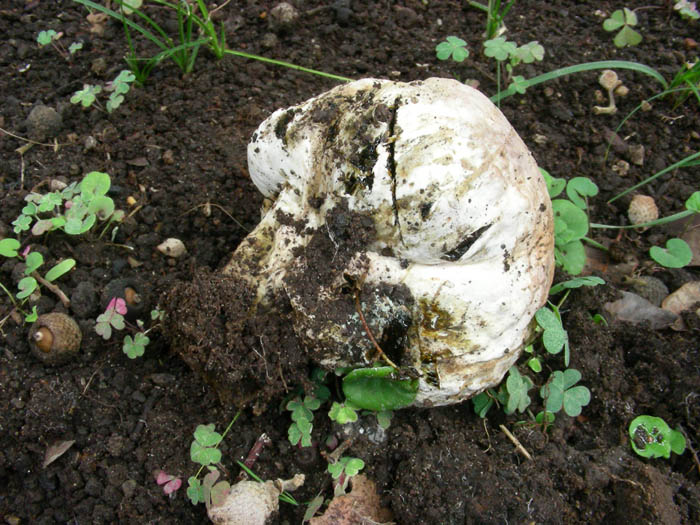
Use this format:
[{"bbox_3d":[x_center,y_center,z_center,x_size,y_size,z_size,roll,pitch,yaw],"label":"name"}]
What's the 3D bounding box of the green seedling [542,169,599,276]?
[{"bbox_3d":[0.100,-0.019,0.360,0.025,0.025,0.038,0,49,0],"label":"green seedling"}]

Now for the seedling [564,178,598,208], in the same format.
[{"bbox_3d":[0.109,-0.032,0.359,0.015,0.008,0.013,0,55,0],"label":"seedling"}]

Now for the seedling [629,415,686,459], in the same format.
[{"bbox_3d":[0.129,0.073,0.323,0.024,0.008,0.017,0,48,0],"label":"seedling"}]

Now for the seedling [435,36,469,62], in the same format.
[{"bbox_3d":[0.057,-0.120,0.432,0.018,0.005,0.017,0,55,0],"label":"seedling"}]

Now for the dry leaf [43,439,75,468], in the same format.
[{"bbox_3d":[-0.111,0.073,0.293,0.015,0.005,0.007,-34,57,-26],"label":"dry leaf"}]

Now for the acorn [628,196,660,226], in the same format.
[{"bbox_3d":[0.158,-0.028,0.414,0.017,0.016,0.017,0,48,0],"label":"acorn"}]

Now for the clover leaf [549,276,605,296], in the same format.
[{"bbox_3d":[0.108,0.011,0.368,0.027,0.010,0.014,0,48,0],"label":"clover leaf"}]

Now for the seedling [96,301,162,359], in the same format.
[{"bbox_3d":[-0.098,0.029,0.337,0.028,0.012,0.022,0,55,0],"label":"seedling"}]

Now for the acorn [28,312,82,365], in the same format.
[{"bbox_3d":[-0.127,0.033,0.332,0.022,0.022,0.022,-5,81,34],"label":"acorn"}]

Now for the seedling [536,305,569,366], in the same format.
[{"bbox_3d":[0.083,0.030,0.317,0.012,0.017,0.016,0,49,0],"label":"seedling"}]

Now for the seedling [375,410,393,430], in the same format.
[{"bbox_3d":[0.013,0.061,0.299,0.007,0.005,0.006,0,49,0],"label":"seedling"}]

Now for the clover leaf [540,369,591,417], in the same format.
[{"bbox_3d":[0.089,0.054,0.317,0.020,0.013,0.015,0,55,0],"label":"clover leaf"}]

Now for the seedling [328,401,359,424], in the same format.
[{"bbox_3d":[-0.003,0.061,0.310,0.011,0.005,0.009,0,55,0],"label":"seedling"}]

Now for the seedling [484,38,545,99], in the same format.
[{"bbox_3d":[0.089,-0.106,0.418,0.033,0.029,0.018,0,55,0],"label":"seedling"}]

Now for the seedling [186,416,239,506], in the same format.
[{"bbox_3d":[-0.050,0.073,0.284,0.018,0.018,0.026,0,49,0],"label":"seedling"}]

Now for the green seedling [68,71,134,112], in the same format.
[{"bbox_3d":[-0.139,-0.096,0.431,0.033,0.018,0.016,0,49,0],"label":"green seedling"}]

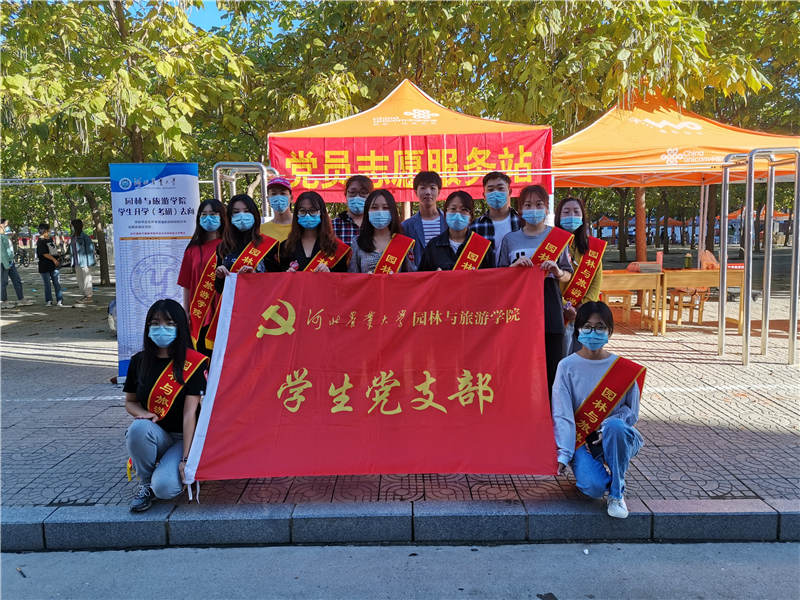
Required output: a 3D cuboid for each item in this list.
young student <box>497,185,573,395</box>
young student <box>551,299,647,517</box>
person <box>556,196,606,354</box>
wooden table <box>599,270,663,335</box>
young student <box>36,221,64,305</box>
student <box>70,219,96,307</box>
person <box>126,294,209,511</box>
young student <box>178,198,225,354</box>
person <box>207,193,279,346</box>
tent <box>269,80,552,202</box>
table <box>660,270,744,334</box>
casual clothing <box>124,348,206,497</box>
[{"bbox_3d":[0.860,0.102,3.844,0.480,1.680,0.400,-1,7,3],"label":"young student"},{"bbox_3d":[1.072,0.523,3.230,0.500,1.000,0.640,0,6,7],"label":"young student"},{"bbox_3d":[1.229,0.089,4.186,0.460,1.610,0.340,0,7,6],"label":"person"},{"bbox_3d":[2.766,0.043,7.730,1.080,0.780,0.500,-1,7,1],"label":"wooden table"},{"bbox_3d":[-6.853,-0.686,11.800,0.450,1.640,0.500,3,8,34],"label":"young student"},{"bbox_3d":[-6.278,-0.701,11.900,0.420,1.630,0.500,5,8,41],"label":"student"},{"bbox_3d":[-1.285,0.526,3.308,0.460,1.040,0.640,-2,7,-9],"label":"person"},{"bbox_3d":[-1.378,0.096,4.302,0.460,1.640,0.320,-2,7,-9],"label":"young student"},{"bbox_3d":[-1.009,0.128,3.900,0.460,1.640,0.360,-2,6,-7],"label":"person"},{"bbox_3d":[0.098,-1.165,7.850,3.000,3.250,3.000,-1,6,-2],"label":"tent"},{"bbox_3d":[3.808,0.015,7.769,1.070,0.790,0.500,-1,7,1],"label":"table"},{"bbox_3d":[-1.267,0.655,3.260,0.450,0.750,0.550,-1,6,-5],"label":"casual clothing"}]

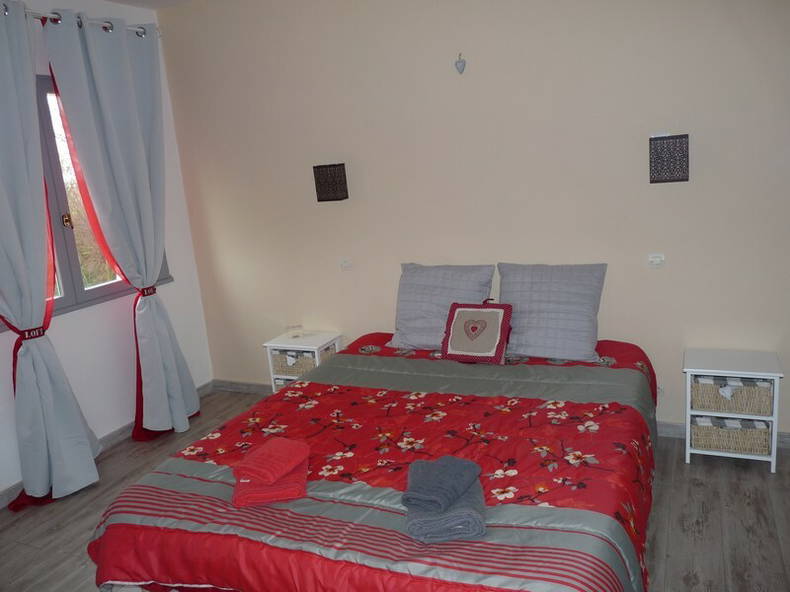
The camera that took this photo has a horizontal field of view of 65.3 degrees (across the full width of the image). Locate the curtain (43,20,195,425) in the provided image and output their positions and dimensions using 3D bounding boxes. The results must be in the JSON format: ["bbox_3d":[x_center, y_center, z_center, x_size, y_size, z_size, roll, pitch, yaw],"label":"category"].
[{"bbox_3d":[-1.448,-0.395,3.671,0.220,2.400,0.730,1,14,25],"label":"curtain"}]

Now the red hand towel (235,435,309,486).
[{"bbox_3d":[-0.392,0.543,1.996,0.170,0.037,0.220,4,15,35],"label":"red hand towel"}]

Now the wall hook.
[{"bbox_3d":[0.336,-1.185,3.141,0.056,0.103,0.025,1,14,25],"label":"wall hook"}]

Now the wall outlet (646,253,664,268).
[{"bbox_3d":[1.260,-0.171,2.973,0.078,0.074,0.025,1,14,25],"label":"wall outlet"}]

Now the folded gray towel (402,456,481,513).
[{"bbox_3d":[0.135,0.522,1.729,0.150,0.050,0.220,2,15,30],"label":"folded gray towel"}]

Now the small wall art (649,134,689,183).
[{"bbox_3d":[1.260,-0.629,2.830,0.162,0.207,0.050,1,14,25],"label":"small wall art"}]

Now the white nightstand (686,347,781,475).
[{"bbox_3d":[1.562,0.530,2.889,0.388,0.456,0.295,1,14,25],"label":"white nightstand"}]

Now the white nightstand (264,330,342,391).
[{"bbox_3d":[-0.547,0.492,3.859,0.390,0.454,0.295,1,14,25],"label":"white nightstand"}]

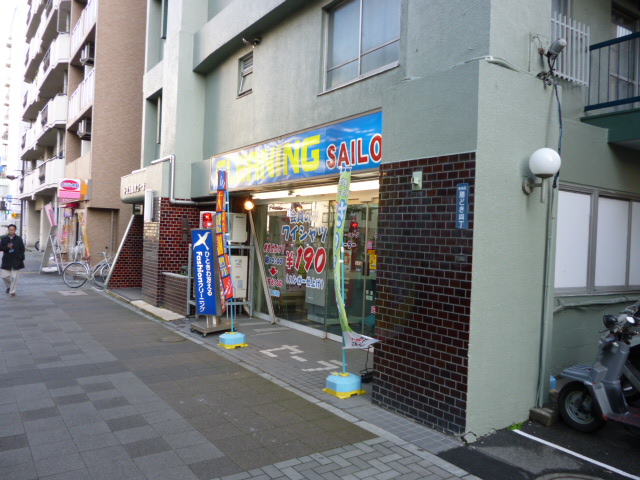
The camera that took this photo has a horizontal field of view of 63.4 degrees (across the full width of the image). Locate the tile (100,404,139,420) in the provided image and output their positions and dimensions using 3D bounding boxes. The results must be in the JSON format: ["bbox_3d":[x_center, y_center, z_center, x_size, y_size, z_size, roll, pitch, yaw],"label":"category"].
[{"bbox_3d":[-1.737,1.519,4.489,0.295,0.040,0.295,1,0,-34],"label":"tile"}]

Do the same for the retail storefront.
[{"bbox_3d":[-0.460,-0.026,8.144,0.750,3.080,5.450,2,1,-34],"label":"retail storefront"}]

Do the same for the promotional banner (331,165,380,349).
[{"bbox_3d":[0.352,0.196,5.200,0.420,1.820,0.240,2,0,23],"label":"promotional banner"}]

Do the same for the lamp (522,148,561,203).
[{"bbox_3d":[1.911,-0.550,4.437,0.270,0.470,0.290,2,1,-34],"label":"lamp"}]

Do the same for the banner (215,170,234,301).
[{"bbox_3d":[-1.390,-0.062,7.500,0.140,1.840,0.450,1,1,-42],"label":"banner"}]

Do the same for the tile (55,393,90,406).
[{"bbox_3d":[-2.374,1.552,4.962,0.294,0.040,0.294,1,0,-34],"label":"tile"}]

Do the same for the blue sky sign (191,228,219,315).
[{"bbox_3d":[-1.795,0.504,8.150,0.440,1.330,0.200,-1,1,33],"label":"blue sky sign"}]

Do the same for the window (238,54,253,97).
[{"bbox_3d":[-1.388,-3.136,9.894,0.120,0.770,0.580,2,1,-34],"label":"window"}]

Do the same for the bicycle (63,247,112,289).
[{"bbox_3d":[-6.126,0.818,14.247,1.750,1.030,0.550,2,0,-28],"label":"bicycle"}]

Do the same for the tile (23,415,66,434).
[{"bbox_3d":[-2.288,1.558,4.310,0.294,0.040,0.294,1,0,-34],"label":"tile"}]

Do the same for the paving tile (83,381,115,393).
[{"bbox_3d":[-2.295,1.552,5.370,0.294,0.040,0.294,1,0,-34],"label":"paving tile"}]

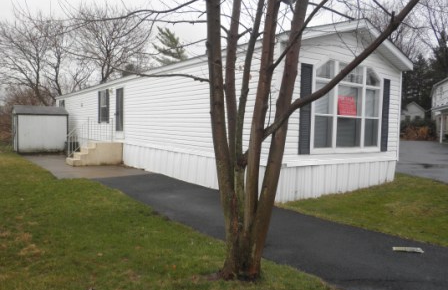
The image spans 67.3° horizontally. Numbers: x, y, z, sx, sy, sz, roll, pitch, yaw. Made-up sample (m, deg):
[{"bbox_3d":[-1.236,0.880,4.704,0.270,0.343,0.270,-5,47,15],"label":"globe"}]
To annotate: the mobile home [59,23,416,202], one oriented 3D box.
[{"bbox_3d":[-3.273,-1.353,15.461,4.752,3.750,20.769,-1,4,-36],"label":"mobile home"}]

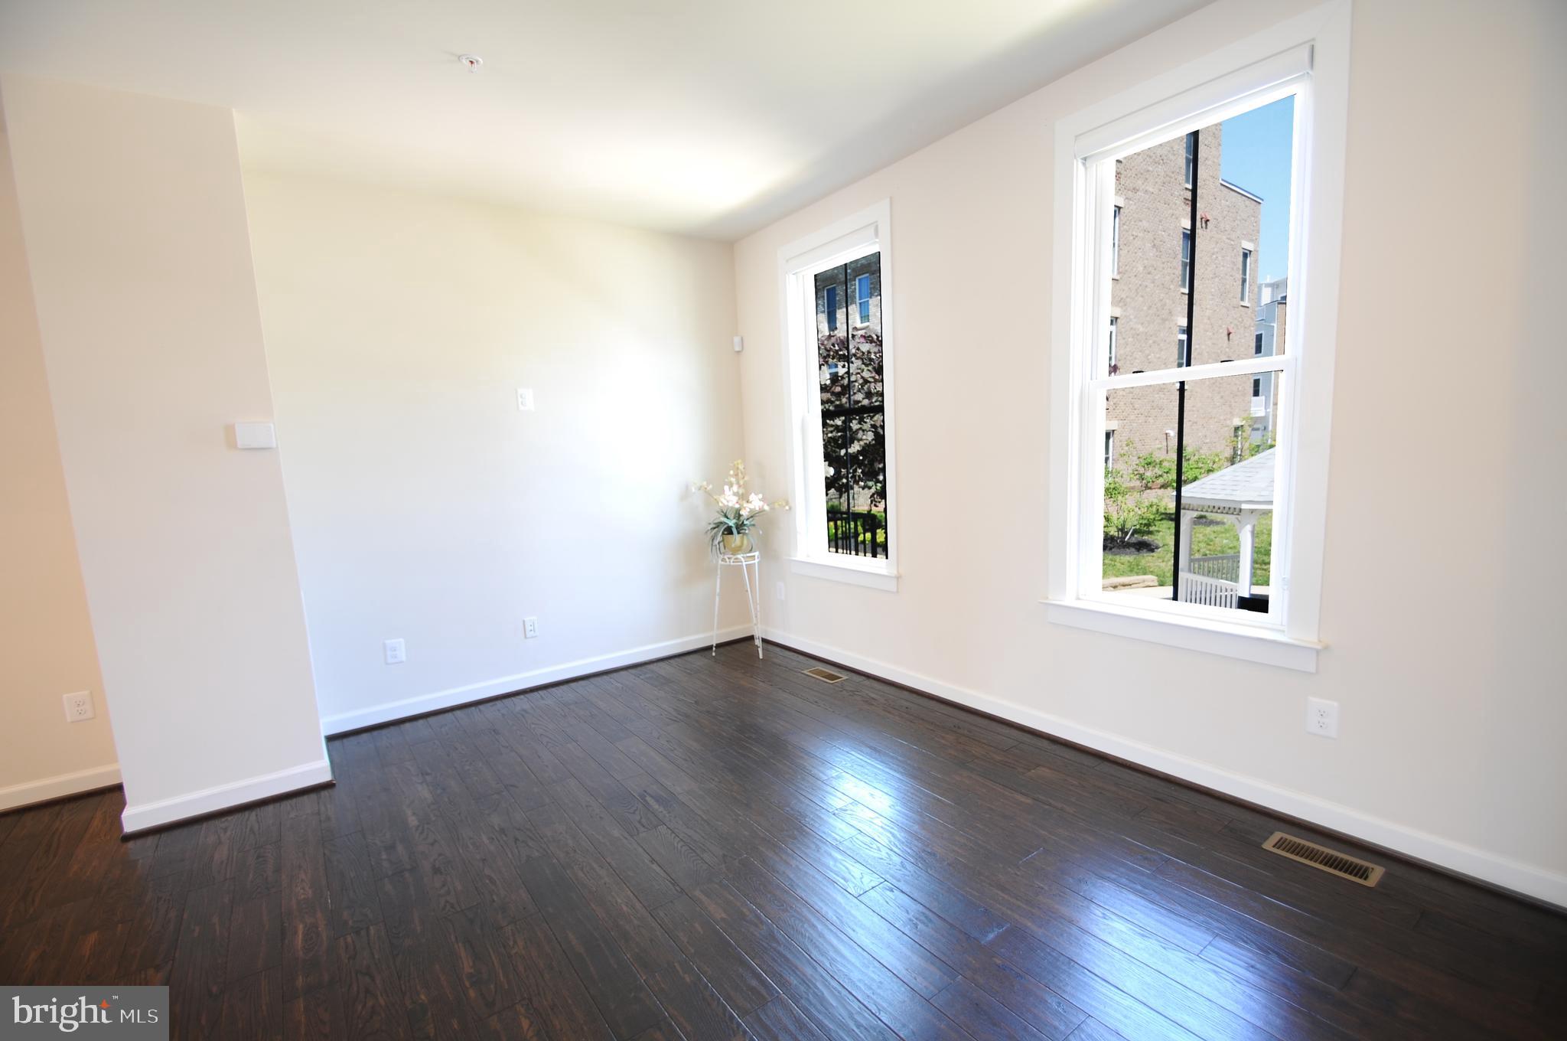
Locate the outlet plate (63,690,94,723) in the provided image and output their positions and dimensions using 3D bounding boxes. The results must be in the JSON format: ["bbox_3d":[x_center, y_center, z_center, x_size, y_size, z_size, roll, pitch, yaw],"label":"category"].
[{"bbox_3d":[-3.050,0.808,2.825,0.078,0.121,0.010,-7,8,-34],"label":"outlet plate"}]

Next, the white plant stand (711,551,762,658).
[{"bbox_3d":[-0.280,0.553,4.348,0.330,0.680,0.310,-3,7,-4],"label":"white plant stand"}]

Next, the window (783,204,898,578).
[{"bbox_3d":[0.315,-0.648,3.837,0.100,2.054,0.945,-8,8,-38],"label":"window"}]

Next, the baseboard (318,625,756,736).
[{"bbox_3d":[-1.286,0.922,4.008,2.614,0.092,0.020,-7,8,-34],"label":"baseboard"}]

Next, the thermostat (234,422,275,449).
[{"bbox_3d":[-2.115,-0.339,2.619,0.120,0.100,0.028,-7,8,-33],"label":"thermostat"}]

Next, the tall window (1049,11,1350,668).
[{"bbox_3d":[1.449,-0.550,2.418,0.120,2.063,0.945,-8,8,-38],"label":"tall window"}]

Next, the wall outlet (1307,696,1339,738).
[{"bbox_3d":[1.788,0.655,2.165,0.010,0.119,0.076,-8,8,-38],"label":"wall outlet"}]

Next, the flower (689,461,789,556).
[{"bbox_3d":[-0.290,-0.078,4.278,0.630,0.630,0.480,-3,7,-4],"label":"flower"}]

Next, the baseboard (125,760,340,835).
[{"bbox_3d":[-2.247,1.121,2.663,0.666,0.092,0.020,-7,8,-32],"label":"baseboard"}]

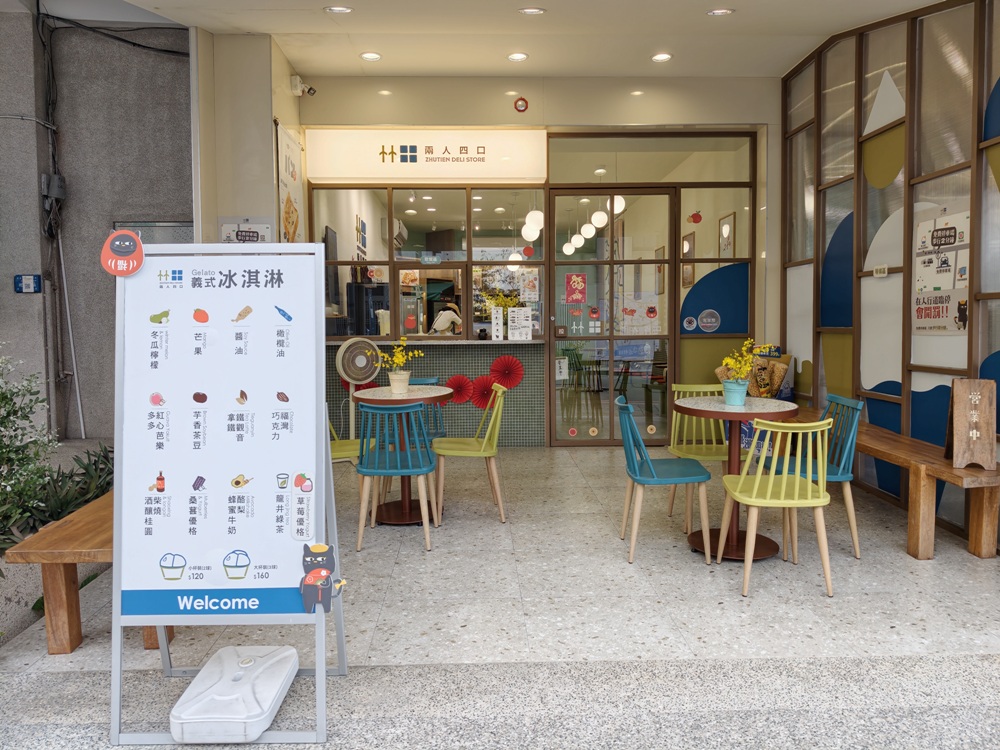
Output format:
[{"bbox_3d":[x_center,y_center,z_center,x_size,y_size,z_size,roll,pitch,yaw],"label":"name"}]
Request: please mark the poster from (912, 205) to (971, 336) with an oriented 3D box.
[{"bbox_3d":[2.507,-0.588,3.954,0.020,0.720,0.510,-1,4,0],"label":"poster"}]

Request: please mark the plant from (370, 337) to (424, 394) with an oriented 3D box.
[{"bbox_3d":[-0.637,-0.059,4.306,0.330,0.355,0.280,-1,4,0],"label":"plant"}]

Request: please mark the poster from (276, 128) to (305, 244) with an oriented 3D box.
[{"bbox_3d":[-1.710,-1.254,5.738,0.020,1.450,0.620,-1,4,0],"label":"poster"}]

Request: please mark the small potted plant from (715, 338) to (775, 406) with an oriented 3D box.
[{"bbox_3d":[1.243,-0.015,3.497,0.280,0.340,0.250,-1,4,0],"label":"small potted plant"}]

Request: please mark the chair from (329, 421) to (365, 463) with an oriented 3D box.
[{"bbox_3d":[-1.016,0.490,4.152,0.480,0.760,0.440,-1,4,-8],"label":"chair"}]

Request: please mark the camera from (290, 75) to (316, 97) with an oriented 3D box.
[{"bbox_3d":[-1.622,-2.407,5.800,0.170,0.160,0.200,-4,5,-43],"label":"camera"}]

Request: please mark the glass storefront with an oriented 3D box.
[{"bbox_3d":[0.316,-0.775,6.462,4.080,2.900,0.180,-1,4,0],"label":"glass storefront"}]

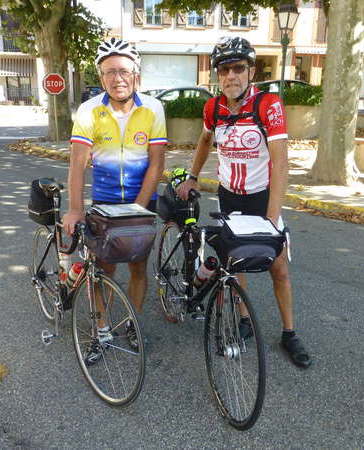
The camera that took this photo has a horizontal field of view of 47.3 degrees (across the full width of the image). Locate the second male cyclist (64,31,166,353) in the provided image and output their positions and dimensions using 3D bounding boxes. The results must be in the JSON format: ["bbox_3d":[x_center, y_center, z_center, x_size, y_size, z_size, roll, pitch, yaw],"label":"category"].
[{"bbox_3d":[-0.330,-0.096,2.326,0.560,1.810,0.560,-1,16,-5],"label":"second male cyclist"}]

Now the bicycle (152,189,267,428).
[{"bbox_3d":[0.090,0.316,2.410,0.440,0.990,1.680,1,15,-19],"label":"bicycle"}]

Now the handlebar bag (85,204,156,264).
[{"bbox_3d":[-0.290,0.039,1.951,0.260,0.220,0.210,-3,15,-32],"label":"handlebar bag"}]

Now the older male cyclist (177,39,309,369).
[{"bbox_3d":[0.360,-0.115,2.403,0.720,1.810,0.580,2,16,4],"label":"older male cyclist"}]

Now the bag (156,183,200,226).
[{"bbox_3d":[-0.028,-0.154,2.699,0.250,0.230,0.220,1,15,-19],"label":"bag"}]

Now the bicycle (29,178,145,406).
[{"bbox_3d":[-0.646,0.300,2.456,0.440,0.990,1.680,-3,15,-34],"label":"bicycle"}]

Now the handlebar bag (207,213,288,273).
[{"bbox_3d":[0.292,0.082,1.869,0.250,0.190,0.220,3,15,-13],"label":"handlebar bag"}]

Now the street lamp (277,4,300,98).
[{"bbox_3d":[2.885,-4.279,11.813,0.600,3.676,0.600,0,16,0],"label":"street lamp"}]

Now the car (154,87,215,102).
[{"bbox_3d":[-0.245,-5.312,18.501,4.000,1.460,1.720,-1,16,-3],"label":"car"}]

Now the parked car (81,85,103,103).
[{"bbox_3d":[-3.858,-5.834,20.167,1.750,1.500,4.100,-2,16,-8],"label":"parked car"}]

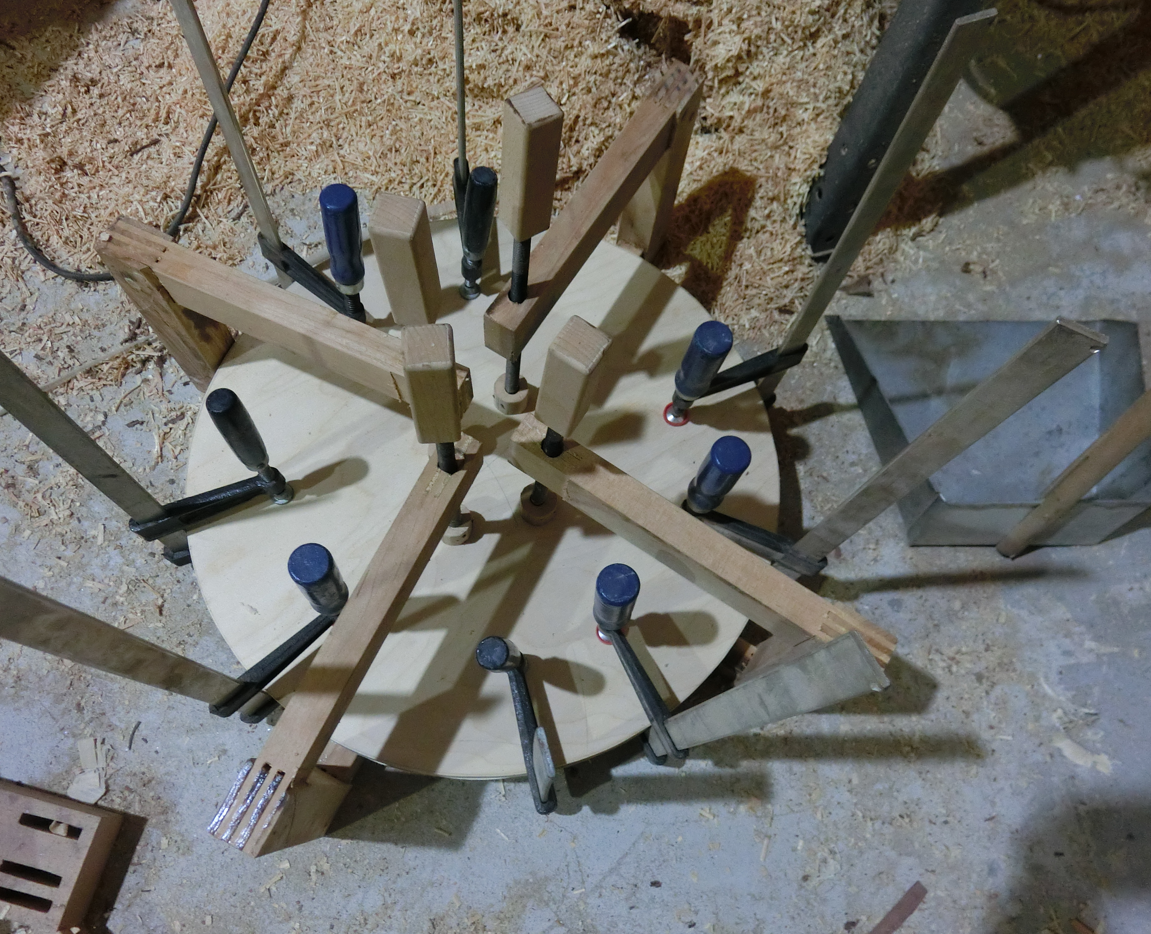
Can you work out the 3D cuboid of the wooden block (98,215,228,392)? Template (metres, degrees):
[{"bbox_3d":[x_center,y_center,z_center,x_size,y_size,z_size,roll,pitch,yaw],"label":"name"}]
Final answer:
[{"bbox_3d":[-0.384,-0.142,0.904,0.057,0.292,0.031,22,71,3],"label":"wooden block"}]

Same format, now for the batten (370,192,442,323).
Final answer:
[{"bbox_3d":[-0.113,-0.136,0.607,0.029,0.115,0.029,10,71,1],"label":"batten"}]

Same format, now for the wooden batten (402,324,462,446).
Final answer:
[{"bbox_3d":[-0.090,-0.050,0.576,0.029,0.115,0.029,-3,71,-6],"label":"wooden batten"}]

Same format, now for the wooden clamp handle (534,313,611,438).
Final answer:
[{"bbox_3d":[-0.003,-0.058,0.606,0.029,0.115,0.029,34,72,5],"label":"wooden clamp handle"}]

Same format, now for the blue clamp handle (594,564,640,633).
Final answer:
[{"bbox_3d":[0.034,0.114,0.758,0.034,0.122,0.034,0,67,0],"label":"blue clamp handle"}]

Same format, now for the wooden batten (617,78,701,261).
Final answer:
[{"bbox_3d":[0.089,-0.331,1.023,0.031,0.270,0.057,31,69,7],"label":"wooden batten"}]

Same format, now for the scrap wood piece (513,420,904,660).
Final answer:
[{"bbox_3d":[0.099,0.070,0.755,0.350,0.058,0.031,33,71,4],"label":"scrap wood piece"}]

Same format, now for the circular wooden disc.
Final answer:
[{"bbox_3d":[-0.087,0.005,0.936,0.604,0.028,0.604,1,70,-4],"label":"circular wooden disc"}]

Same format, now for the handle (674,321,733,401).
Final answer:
[{"bbox_3d":[0.114,-0.093,0.827,0.034,0.122,0.034,1,72,-3],"label":"handle"}]

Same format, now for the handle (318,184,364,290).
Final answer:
[{"bbox_3d":[-0.220,-0.215,0.859,0.034,0.122,0.034,3,69,-8],"label":"handle"}]

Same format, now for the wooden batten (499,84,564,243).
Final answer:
[{"bbox_3d":[-0.034,-0.218,0.660,0.029,0.115,0.029,-29,70,-19],"label":"wooden batten"}]

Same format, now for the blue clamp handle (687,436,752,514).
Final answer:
[{"bbox_3d":[0.124,0.012,0.808,0.034,0.122,0.034,2,69,-5],"label":"blue clamp handle"}]

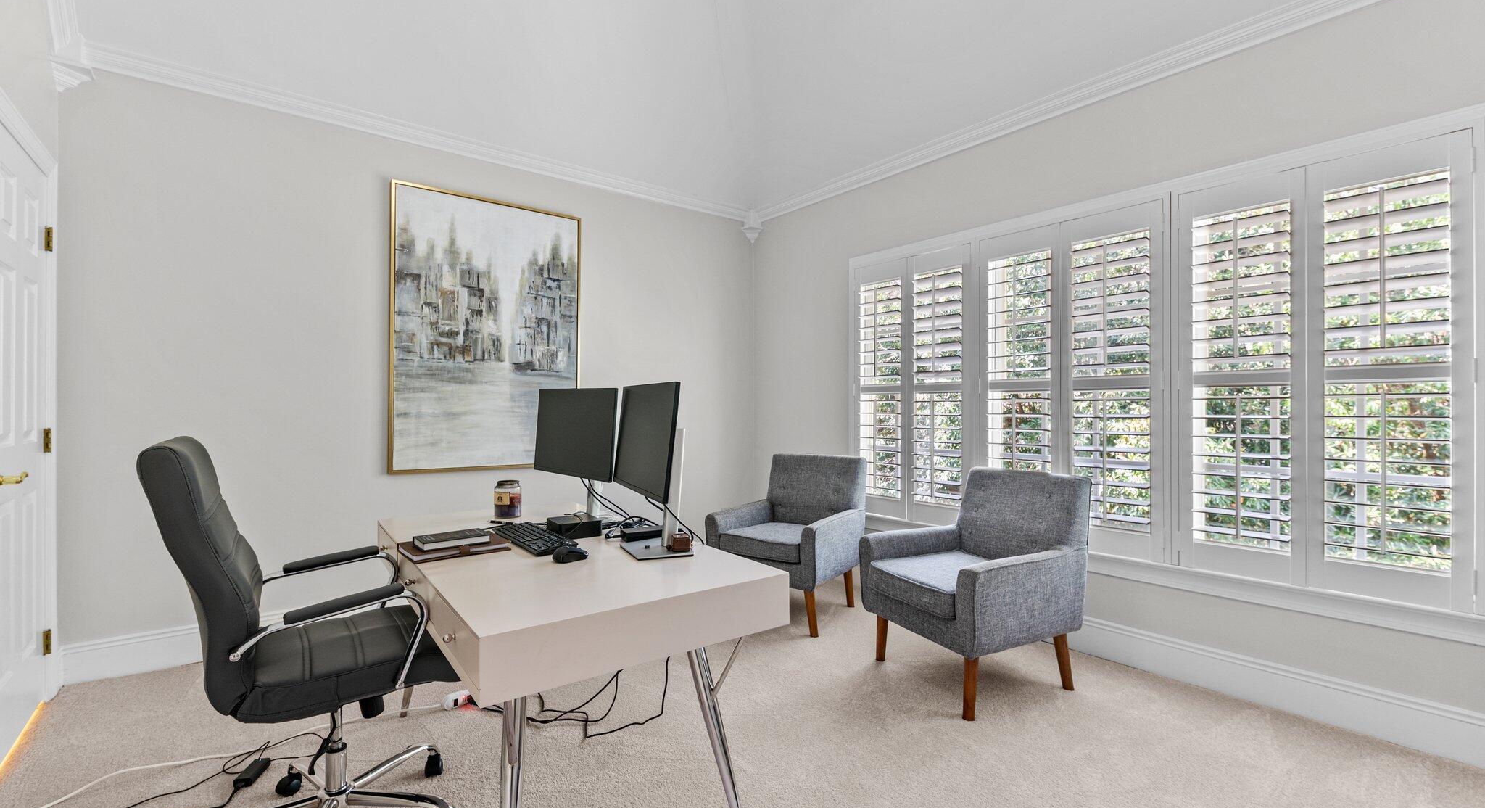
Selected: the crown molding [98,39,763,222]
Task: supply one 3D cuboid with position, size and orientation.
[{"bbox_3d":[-1.325,-1.433,3.605,3.550,0.100,0.070,0,0,-37],"label":"crown molding"}]

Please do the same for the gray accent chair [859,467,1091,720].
[{"bbox_3d":[1.010,0.735,2.693,0.720,0.840,0.660,0,0,-30],"label":"gray accent chair"}]

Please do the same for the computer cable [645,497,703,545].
[{"bbox_3d":[-0.185,0.319,1.675,0.160,0.150,0.070,0,0,-30],"label":"computer cable"}]

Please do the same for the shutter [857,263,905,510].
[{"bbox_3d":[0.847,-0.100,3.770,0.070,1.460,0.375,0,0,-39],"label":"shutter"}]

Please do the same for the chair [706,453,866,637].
[{"bbox_3d":[0.258,0.739,3.536,0.660,0.840,0.720,0,0,30],"label":"chair"}]

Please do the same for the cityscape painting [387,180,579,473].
[{"bbox_3d":[-1.422,-0.401,3.552,1.040,1.540,0.045,0,0,-37],"label":"cityscape painting"}]

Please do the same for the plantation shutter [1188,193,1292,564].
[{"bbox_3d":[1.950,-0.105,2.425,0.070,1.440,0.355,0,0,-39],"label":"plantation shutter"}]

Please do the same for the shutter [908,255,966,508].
[{"bbox_3d":[1.095,-0.101,3.466,0.070,1.460,0.360,0,0,-39],"label":"shutter"}]

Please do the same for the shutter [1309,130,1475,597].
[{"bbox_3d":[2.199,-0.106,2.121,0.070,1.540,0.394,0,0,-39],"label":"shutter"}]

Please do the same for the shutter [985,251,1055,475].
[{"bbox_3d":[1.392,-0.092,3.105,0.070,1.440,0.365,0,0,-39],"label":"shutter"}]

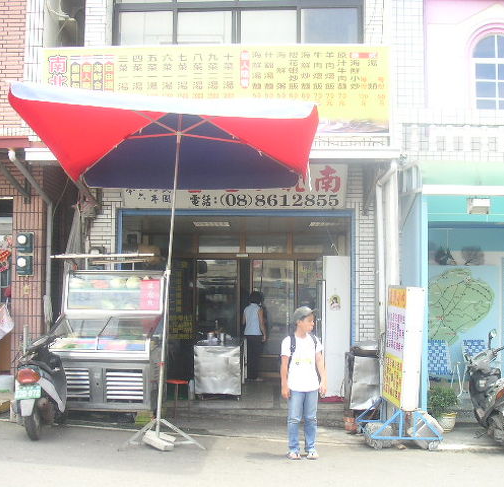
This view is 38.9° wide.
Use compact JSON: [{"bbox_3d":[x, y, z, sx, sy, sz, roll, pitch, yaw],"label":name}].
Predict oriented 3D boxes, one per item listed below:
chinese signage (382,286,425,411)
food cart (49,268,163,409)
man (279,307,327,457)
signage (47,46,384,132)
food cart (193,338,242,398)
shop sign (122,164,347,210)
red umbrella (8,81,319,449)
[{"bbox_3d":[1.751,1.180,8.242,0.210,1.330,0.900,2,-2,-2],"label":"chinese signage"},{"bbox_3d":[-1.726,1.151,8.700,1.210,1.650,0.800,0,-2,7],"label":"food cart"},{"bbox_3d":[0.520,1.410,7.200,0.480,1.540,0.300,0,-2,-2],"label":"man"},{"bbox_3d":[-0.468,-2.023,9.400,4.560,1.173,0.080,0,-2,1],"label":"signage"},{"bbox_3d":[-0.490,1.841,10.380,0.660,0.760,0.600,0,-2,3],"label":"food cart"},{"bbox_3d":[-0.245,-0.762,9.700,3.046,0.626,0.080,0,-2,1],"label":"shop sign"},{"bbox_3d":[-0.800,0.339,7.450,2.800,3.500,2.400,2,-2,0],"label":"red umbrella"}]

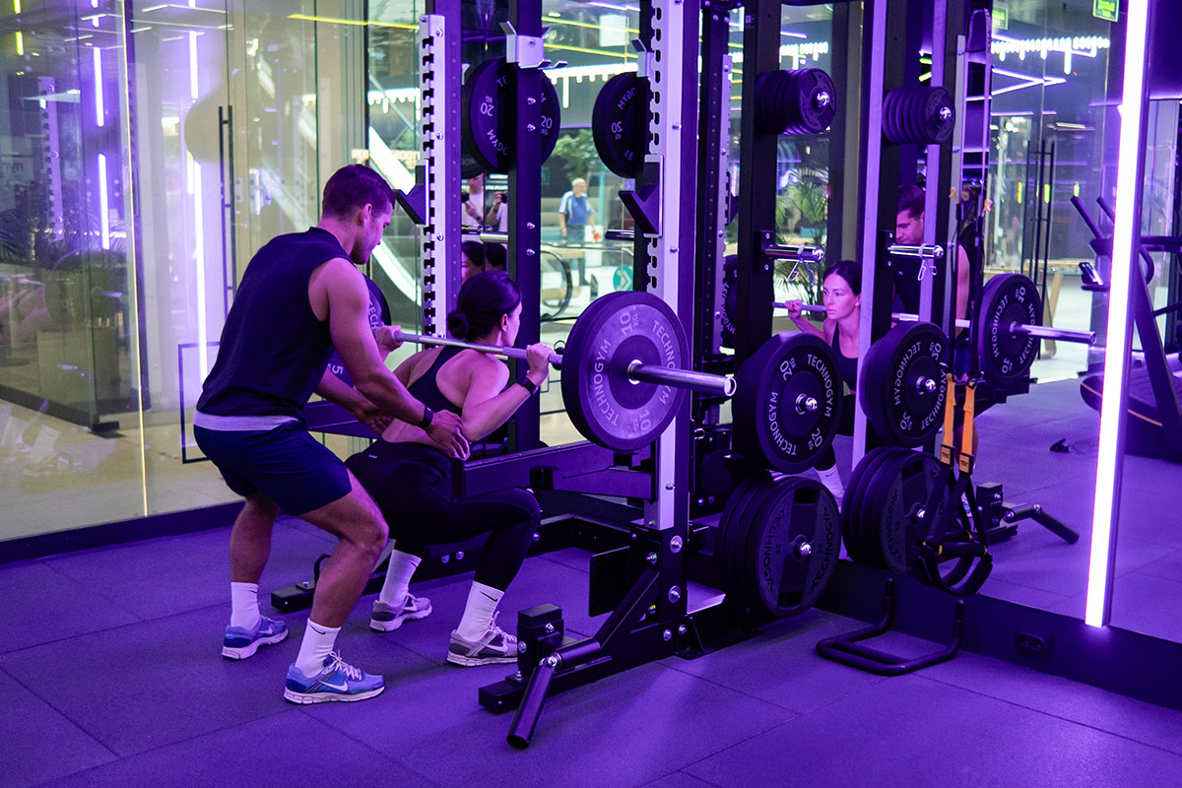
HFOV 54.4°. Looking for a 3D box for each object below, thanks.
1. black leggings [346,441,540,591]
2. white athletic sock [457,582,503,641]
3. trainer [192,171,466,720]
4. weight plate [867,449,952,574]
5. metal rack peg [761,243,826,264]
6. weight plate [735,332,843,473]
[{"bbox_3d":[-0.551,0.354,3.599,0.480,0.430,0.680,-7,11,-43],"label":"black leggings"},{"bbox_3d":[-0.337,0.658,3.493,0.140,0.190,0.100,-7,11,-43],"label":"white athletic sock"},{"bbox_3d":[-0.796,0.083,3.393,0.800,1.500,0.640,-7,11,-43],"label":"trainer"},{"bbox_3d":[1.173,0.428,4.204,0.450,0.450,0.052,-7,11,-43],"label":"weight plate"},{"bbox_3d":[0.647,-0.448,3.660,0.050,0.050,0.226,-6,13,-43],"label":"metal rack peg"},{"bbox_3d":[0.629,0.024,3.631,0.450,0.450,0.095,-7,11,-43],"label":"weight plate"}]

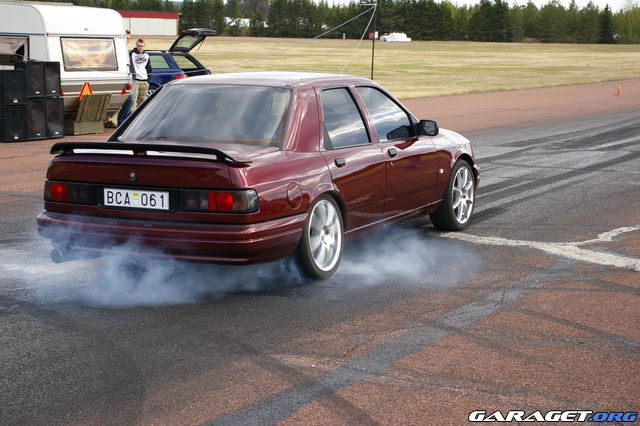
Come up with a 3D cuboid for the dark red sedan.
[{"bbox_3d":[-0.163,-0.410,10.200,1.730,1.360,4.450,4,8,26],"label":"dark red sedan"}]

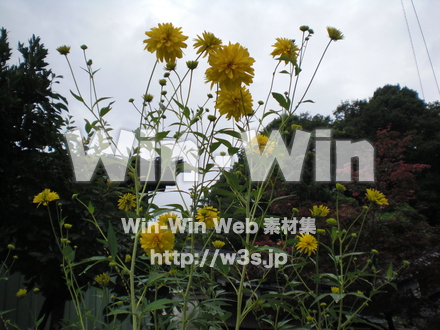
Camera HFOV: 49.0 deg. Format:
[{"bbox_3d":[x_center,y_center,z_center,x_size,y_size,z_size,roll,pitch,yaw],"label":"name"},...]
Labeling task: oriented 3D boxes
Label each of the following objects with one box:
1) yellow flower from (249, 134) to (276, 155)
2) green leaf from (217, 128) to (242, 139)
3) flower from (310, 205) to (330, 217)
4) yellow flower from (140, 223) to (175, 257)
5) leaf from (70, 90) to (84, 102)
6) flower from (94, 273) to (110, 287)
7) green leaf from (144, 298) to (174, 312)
[{"bbox_3d":[0.107,-0.051,1.220,0.070,0.052,0.060,-5,-18,5],"label":"yellow flower"},{"bbox_3d":[0.023,-0.075,1.150,0.062,0.024,0.035,-3,-18,1],"label":"green leaf"},{"bbox_3d":[0.302,0.137,1.450,0.060,0.038,0.058,-7,-18,11],"label":"flower"},{"bbox_3d":[-0.149,0.179,1.150,0.080,0.080,0.055,-1,-18,-7],"label":"yellow flower"},{"bbox_3d":[-0.310,-0.149,1.050,0.038,0.007,0.014,42,-21,-5],"label":"leaf"},{"bbox_3d":[-0.304,0.296,1.250,0.040,0.034,0.040,-1,-16,-6],"label":"flower"},{"bbox_3d":[-0.130,0.305,1.050,0.068,0.028,0.012,9,-51,-8],"label":"green leaf"}]

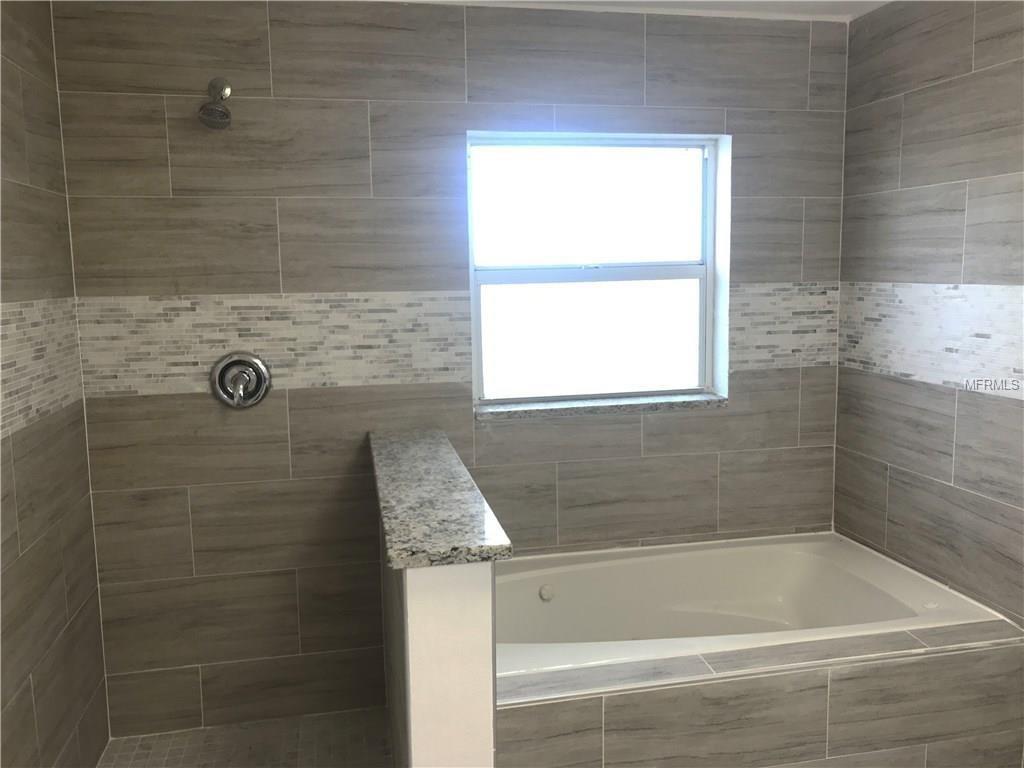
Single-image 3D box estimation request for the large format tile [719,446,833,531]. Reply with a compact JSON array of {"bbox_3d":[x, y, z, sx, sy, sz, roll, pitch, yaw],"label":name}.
[{"bbox_3d":[0.989,0.392,3.103,0.463,0.299,0.012,-2,8,-12],"label":"large format tile"}]

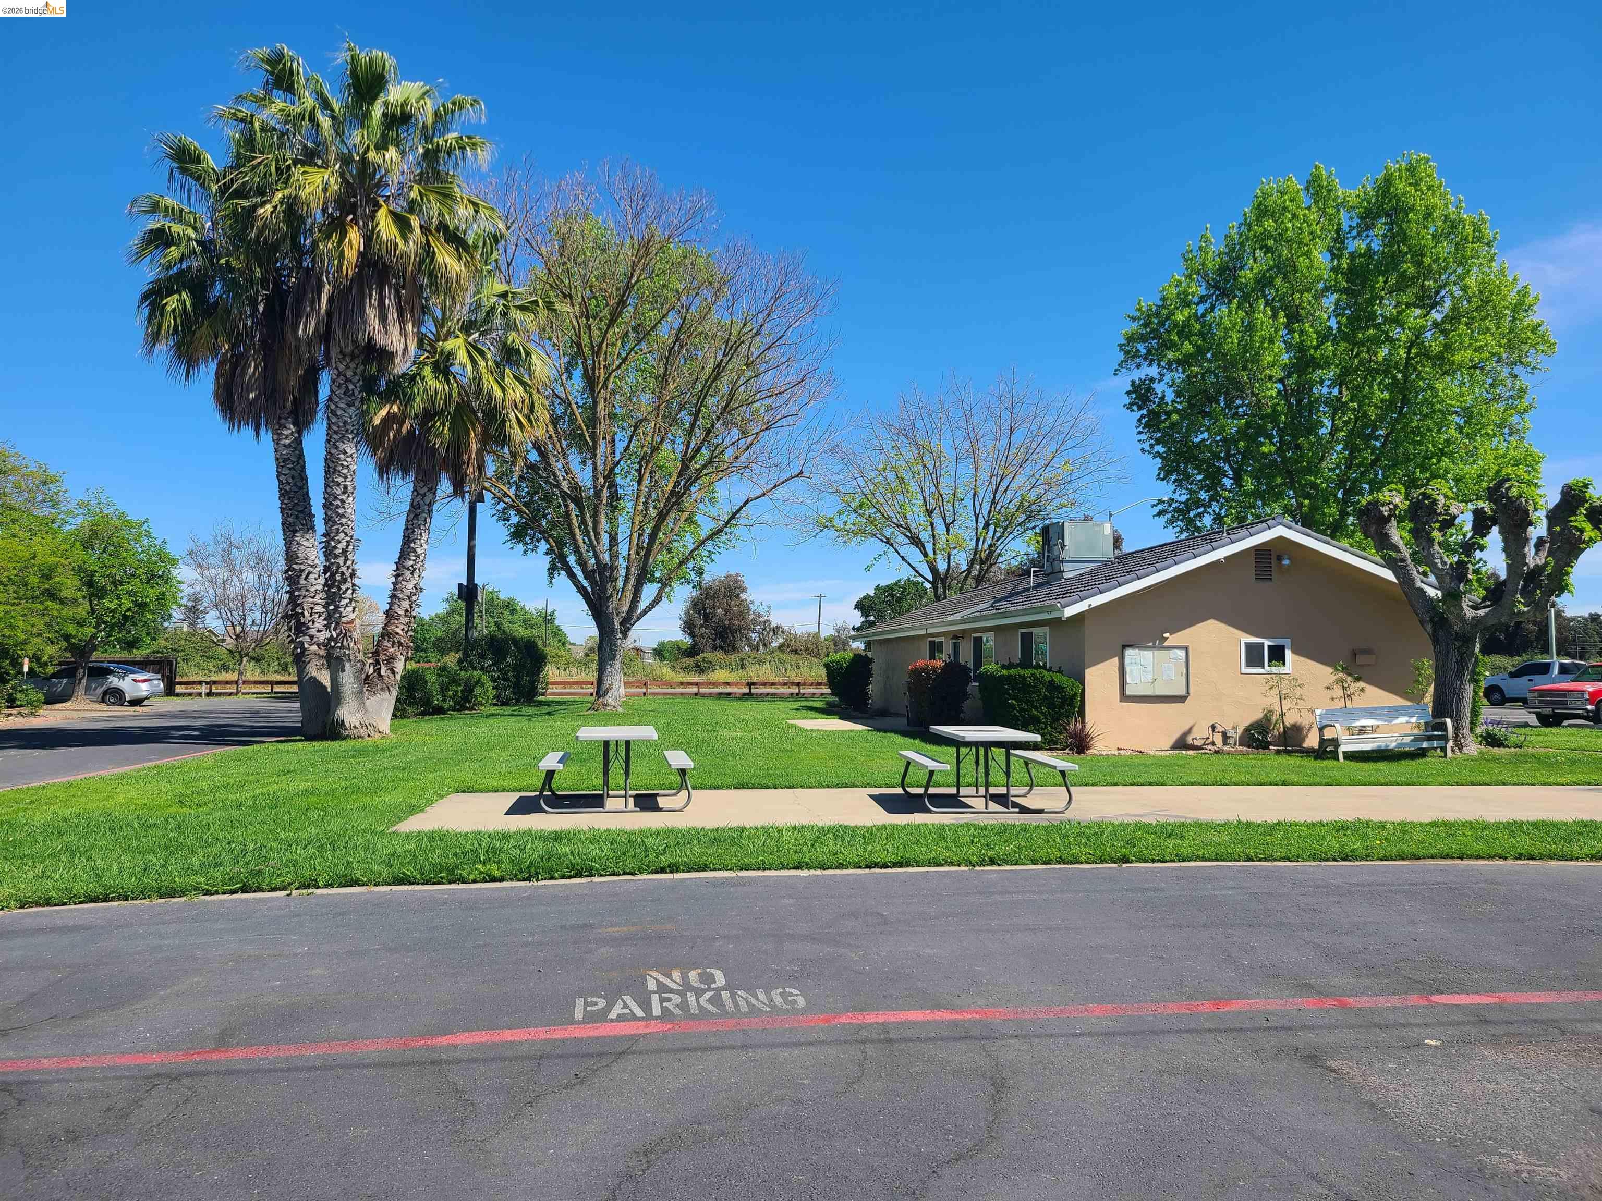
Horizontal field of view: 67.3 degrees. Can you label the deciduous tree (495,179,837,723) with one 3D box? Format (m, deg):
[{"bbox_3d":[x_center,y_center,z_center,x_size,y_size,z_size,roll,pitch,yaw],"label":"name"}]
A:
[{"bbox_3d":[-4.741,-5.466,39.626,11.434,18.100,11.051,0,-3,-7],"label":"deciduous tree"}]

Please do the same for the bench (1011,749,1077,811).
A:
[{"bbox_3d":[2.457,1.849,12.289,0.260,0.469,1.830,0,-3,-4],"label":"bench"}]

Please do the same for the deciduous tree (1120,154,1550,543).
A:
[{"bbox_3d":[17.904,-5.759,40.353,13.168,18.822,12.469,-1,-3,24],"label":"deciduous tree"}]

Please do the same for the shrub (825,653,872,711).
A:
[{"bbox_3d":[1.455,2.490,36.819,1.571,1.877,1.500,0,-3,0],"label":"shrub"}]

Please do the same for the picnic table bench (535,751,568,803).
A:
[{"bbox_3d":[-2.492,1.853,12.296,0.260,0.469,1.830,1,-3,-8],"label":"picnic table bench"}]

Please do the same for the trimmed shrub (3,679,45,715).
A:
[{"bbox_3d":[-21.008,2.619,32.502,1.184,1.010,1.100,0,-3,0],"label":"trimmed shrub"}]

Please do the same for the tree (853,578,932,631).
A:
[{"bbox_3d":[4.446,1.712,56.992,3.972,5.632,4.300,0,-3,0],"label":"tree"}]

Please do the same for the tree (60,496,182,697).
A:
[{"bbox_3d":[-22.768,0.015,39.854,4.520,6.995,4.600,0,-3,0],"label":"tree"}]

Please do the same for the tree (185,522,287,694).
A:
[{"bbox_3d":[-27.520,0.388,58.762,4.533,8.458,4.215,2,-3,-25],"label":"tree"}]

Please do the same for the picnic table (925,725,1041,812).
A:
[{"bbox_3d":[1.851,1.707,12.257,0.765,0.745,1.830,0,-3,-4],"label":"picnic table"}]

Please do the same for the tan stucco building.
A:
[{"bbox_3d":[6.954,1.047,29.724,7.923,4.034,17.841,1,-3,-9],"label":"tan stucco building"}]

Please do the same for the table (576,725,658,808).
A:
[{"bbox_3d":[-1.890,1.722,12.392,0.765,0.745,1.830,1,-3,-8],"label":"table"}]

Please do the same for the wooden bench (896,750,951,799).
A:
[{"bbox_3d":[1.287,1.870,12.416,0.273,0.472,1.851,0,-3,-4],"label":"wooden bench"}]

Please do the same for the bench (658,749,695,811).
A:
[{"bbox_3d":[-1.302,1.872,12.509,0.273,0.472,1.851,1,-3,-8],"label":"bench"}]

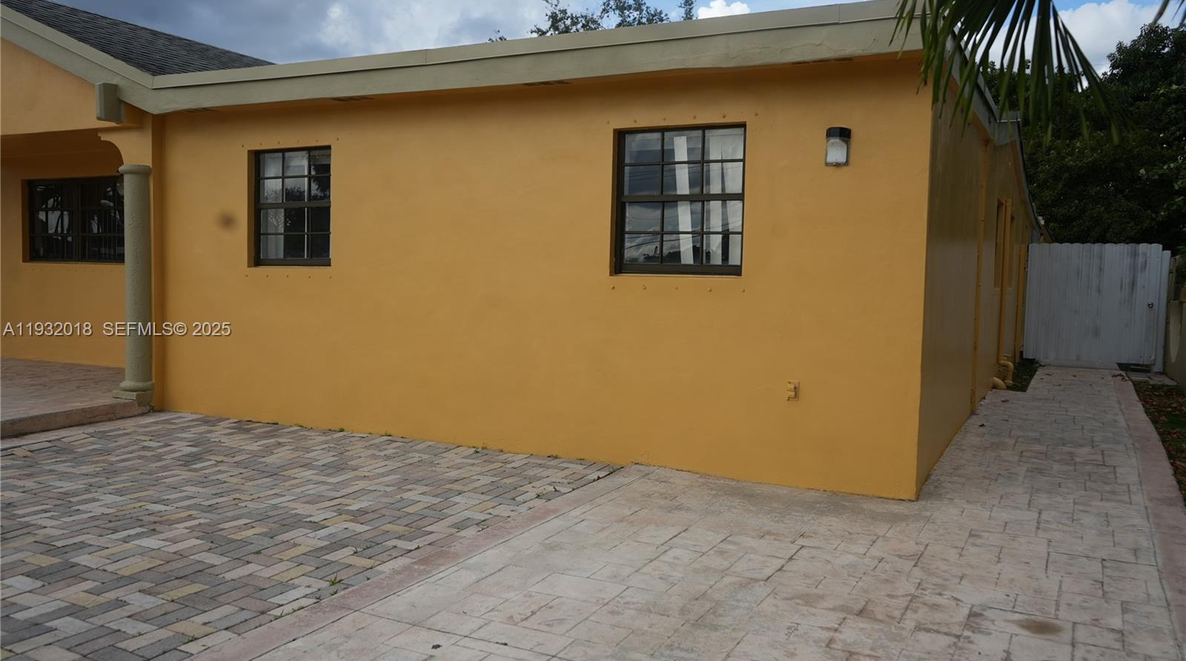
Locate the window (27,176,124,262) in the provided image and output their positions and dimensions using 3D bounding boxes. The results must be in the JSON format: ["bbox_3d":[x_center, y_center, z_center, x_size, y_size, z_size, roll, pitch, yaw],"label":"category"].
[{"bbox_3d":[-5.986,-1.274,10.801,1.860,0.980,0.090,3,3,26],"label":"window"}]

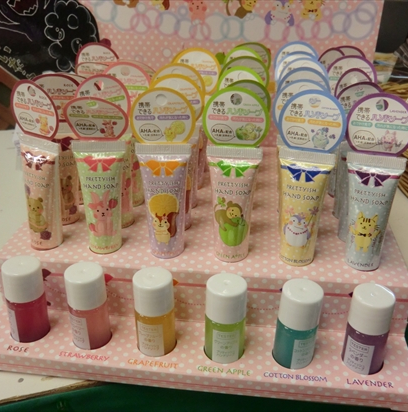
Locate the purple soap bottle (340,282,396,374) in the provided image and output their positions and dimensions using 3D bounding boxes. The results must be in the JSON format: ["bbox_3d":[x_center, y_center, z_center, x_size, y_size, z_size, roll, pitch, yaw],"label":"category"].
[{"bbox_3d":[0.104,0.081,0.294,0.026,0.059,0.026,21,34,36],"label":"purple soap bottle"}]

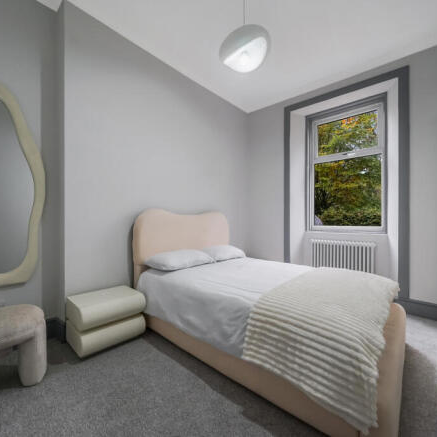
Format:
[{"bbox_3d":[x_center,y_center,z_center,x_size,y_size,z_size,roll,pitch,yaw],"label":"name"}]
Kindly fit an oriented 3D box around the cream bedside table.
[{"bbox_3d":[-0.983,0.872,1.948,0.373,0.386,0.522,0,0,41],"label":"cream bedside table"}]

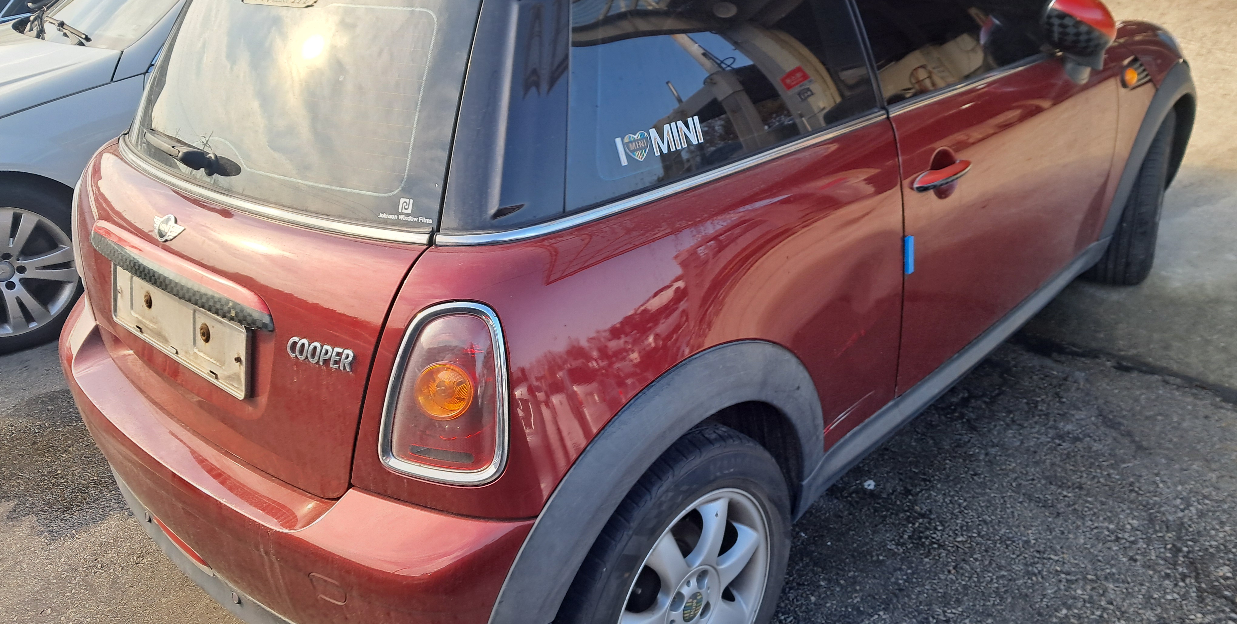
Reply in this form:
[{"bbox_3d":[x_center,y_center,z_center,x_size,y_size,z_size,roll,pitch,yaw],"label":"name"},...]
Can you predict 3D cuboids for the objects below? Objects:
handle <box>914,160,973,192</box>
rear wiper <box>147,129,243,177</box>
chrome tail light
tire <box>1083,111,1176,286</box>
[{"bbox_3d":[0.675,-0.287,2.006,0.060,0.050,0.245,18,34,40],"label":"handle"},{"bbox_3d":[-0.797,-0.292,1.787,0.370,0.065,0.055,18,-2,40],"label":"rear wiper"},{"bbox_3d":[-0.246,0.106,1.411,0.200,0.260,0.100,2,13,15],"label":"chrome tail light"},{"bbox_3d":[1.748,-0.401,3.304,0.200,0.615,0.615,10,29,29],"label":"tire"}]

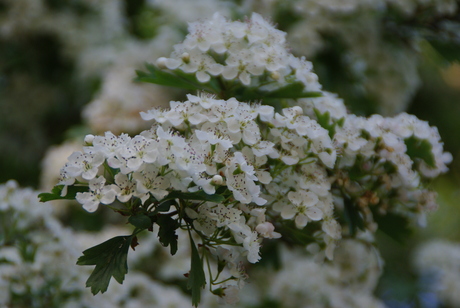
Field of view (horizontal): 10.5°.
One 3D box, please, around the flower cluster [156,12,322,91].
[{"bbox_3d":[0.004,-0.040,0.985,0.066,0.031,0.050,0,0,0],"label":"flower cluster"}]

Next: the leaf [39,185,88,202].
[{"bbox_3d":[-0.063,0.015,0.950,0.021,0.008,0.013,0,0,0],"label":"leaf"}]

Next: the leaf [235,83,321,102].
[{"bbox_3d":[0.019,-0.024,0.980,0.035,0.008,0.019,0,0,0],"label":"leaf"}]

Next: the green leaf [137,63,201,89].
[{"bbox_3d":[-0.024,-0.030,0.980,0.027,0.011,0.017,0,0,0],"label":"green leaf"}]

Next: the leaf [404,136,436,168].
[{"bbox_3d":[0.077,0.000,1.010,0.014,0.014,0.008,0,0,0],"label":"leaf"}]

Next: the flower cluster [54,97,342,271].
[{"bbox_3d":[-0.012,0.010,0.965,0.109,0.067,0.075,0,0,0],"label":"flower cluster"}]

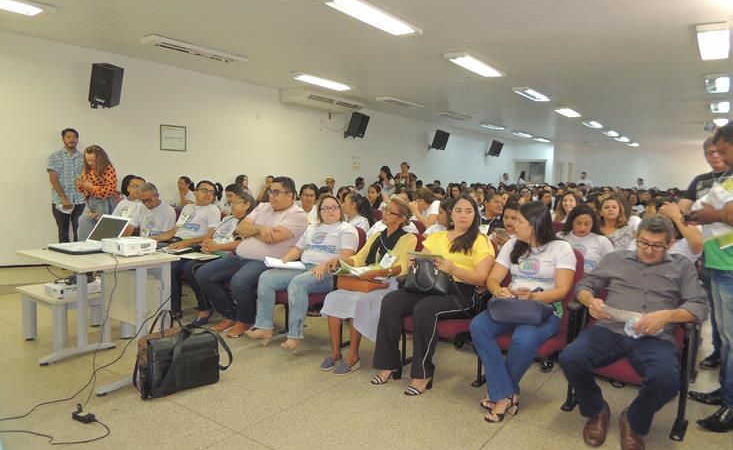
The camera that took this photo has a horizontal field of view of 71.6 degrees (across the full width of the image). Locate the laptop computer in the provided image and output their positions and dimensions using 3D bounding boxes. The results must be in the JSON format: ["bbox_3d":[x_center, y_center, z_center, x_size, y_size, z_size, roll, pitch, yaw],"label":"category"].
[{"bbox_3d":[-1.888,0.061,3.490,0.360,0.230,0.370,7,7,35],"label":"laptop computer"}]

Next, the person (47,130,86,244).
[{"bbox_3d":[-3.414,-0.241,5.804,0.470,1.700,0.290,-2,8,-42],"label":"person"}]

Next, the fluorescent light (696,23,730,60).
[{"bbox_3d":[3.522,-1.853,5.143,0.240,0.065,1.320,5,7,35],"label":"fluorescent light"}]

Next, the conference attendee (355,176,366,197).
[{"bbox_3d":[-0.131,-0.224,9.510,0.500,1.280,0.700,1,6,-18],"label":"conference attendee"}]

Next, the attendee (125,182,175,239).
[{"bbox_3d":[-2.292,0.172,5.375,0.540,1.200,0.780,5,6,36],"label":"attendee"}]

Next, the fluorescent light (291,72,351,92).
[{"bbox_3d":[-0.685,-2.255,8.125,0.240,0.065,1.320,5,7,35],"label":"fluorescent light"}]

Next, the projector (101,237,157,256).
[{"bbox_3d":[-1.585,0.142,3.416,0.300,0.095,0.230,5,6,34],"label":"projector"}]

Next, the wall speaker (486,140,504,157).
[{"bbox_3d":[4.331,-2.559,17.000,0.310,0.490,0.280,-3,29,-46],"label":"wall speaker"}]

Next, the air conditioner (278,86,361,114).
[{"bbox_3d":[-0.830,-2.330,9.686,0.670,0.235,1.640,7,7,35],"label":"air conditioner"}]

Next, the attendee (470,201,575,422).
[{"bbox_3d":[0.959,0.460,3.132,0.560,1.220,0.860,7,8,43],"label":"attendee"}]

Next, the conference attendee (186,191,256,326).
[{"bbox_3d":[-1.405,0.283,4.825,0.470,1.090,0.840,7,7,35],"label":"conference attendee"}]

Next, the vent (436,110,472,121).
[{"bbox_3d":[1.903,-2.275,10.772,0.250,0.065,1.270,5,6,36],"label":"vent"}]

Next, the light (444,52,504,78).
[{"bbox_3d":[1.337,-1.905,6.188,0.245,0.065,1.270,5,6,36],"label":"light"}]

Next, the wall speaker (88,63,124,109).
[{"bbox_3d":[-2.898,-1.549,5.666,0.215,0.420,0.260,16,19,-4],"label":"wall speaker"}]

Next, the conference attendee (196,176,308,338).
[{"bbox_3d":[-0.882,0.228,4.192,0.590,1.250,0.880,7,7,40],"label":"conference attendee"}]

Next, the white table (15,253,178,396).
[{"bbox_3d":[-1.752,0.579,3.324,0.970,0.765,0.610,5,6,36],"label":"white table"}]

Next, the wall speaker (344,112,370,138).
[{"bbox_3d":[-0.158,-2.042,10.429,0.250,0.460,0.280,26,18,31],"label":"wall speaker"}]

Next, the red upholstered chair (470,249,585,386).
[{"bbox_3d":[1.061,0.611,3.250,0.580,0.880,0.640,5,6,36],"label":"red upholstered chair"}]

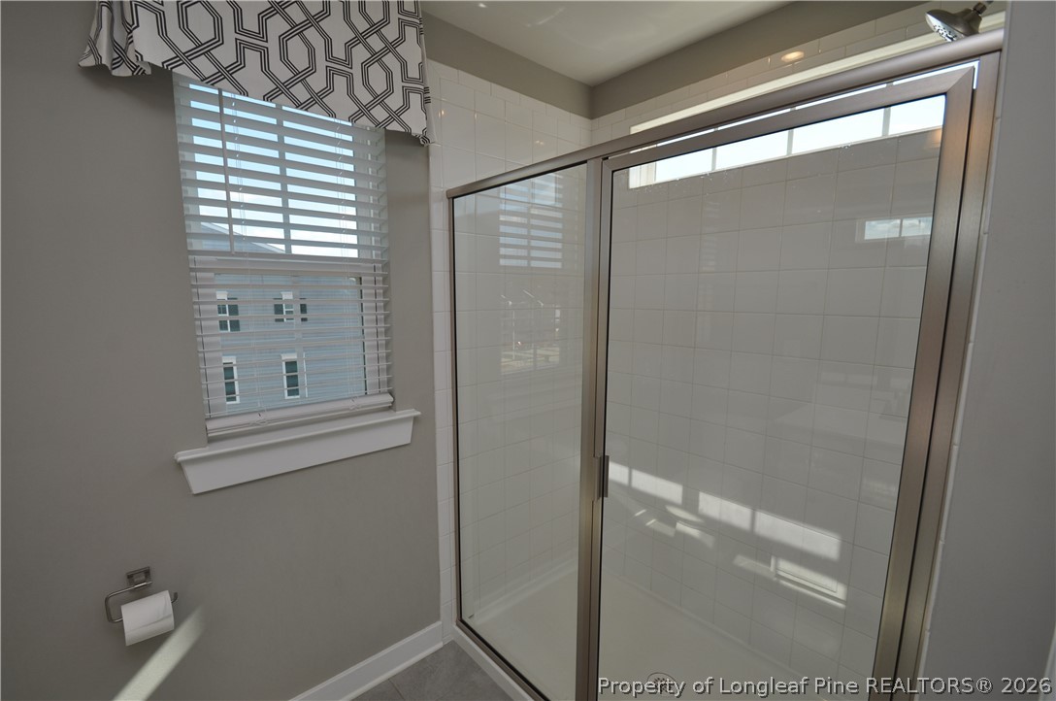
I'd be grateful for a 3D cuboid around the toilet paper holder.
[{"bbox_3d":[-1.042,0.654,1.188,0.138,0.089,0.073,-6,10,-40],"label":"toilet paper holder"}]

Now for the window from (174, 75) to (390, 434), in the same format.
[{"bbox_3d":[-0.748,-0.269,1.440,0.573,1.036,0.100,-6,10,-40],"label":"window"}]

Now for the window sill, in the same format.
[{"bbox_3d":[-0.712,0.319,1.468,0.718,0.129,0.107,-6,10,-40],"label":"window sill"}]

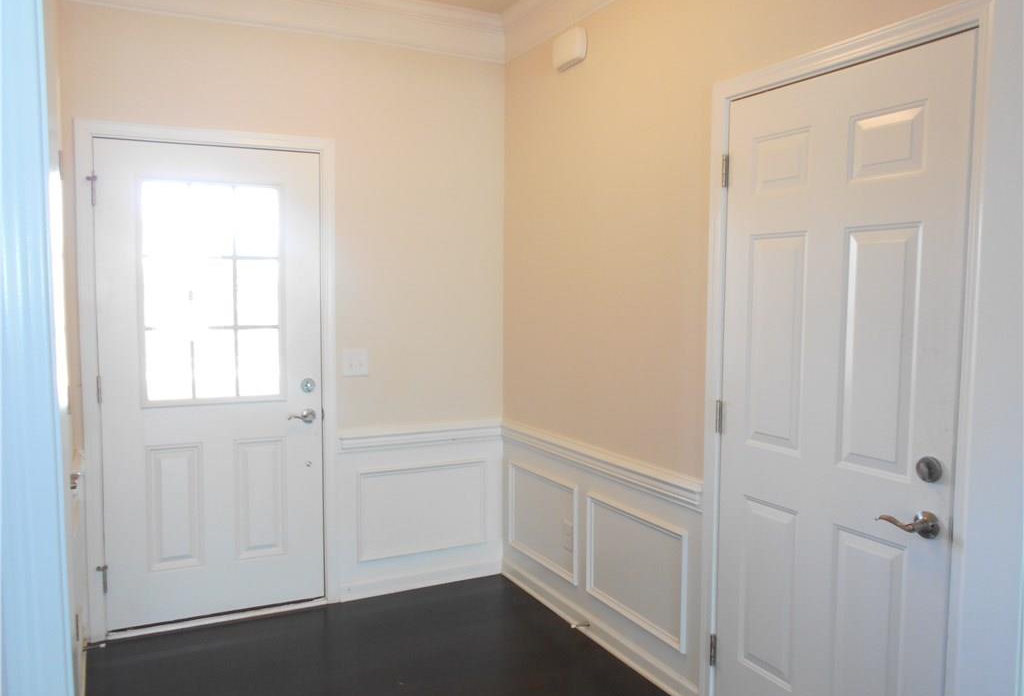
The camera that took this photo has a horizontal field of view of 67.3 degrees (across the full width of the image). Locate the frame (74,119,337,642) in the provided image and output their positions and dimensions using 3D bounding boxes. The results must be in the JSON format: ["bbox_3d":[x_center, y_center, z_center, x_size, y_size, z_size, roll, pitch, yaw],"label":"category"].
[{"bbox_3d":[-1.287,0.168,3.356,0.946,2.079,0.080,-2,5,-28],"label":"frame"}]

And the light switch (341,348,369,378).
[{"bbox_3d":[-0.732,0.072,3.613,0.120,0.125,0.014,-2,5,-28],"label":"light switch"}]

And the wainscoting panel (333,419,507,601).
[{"bbox_3d":[-0.430,0.801,3.811,0.865,0.810,0.050,-2,5,-28],"label":"wainscoting panel"}]

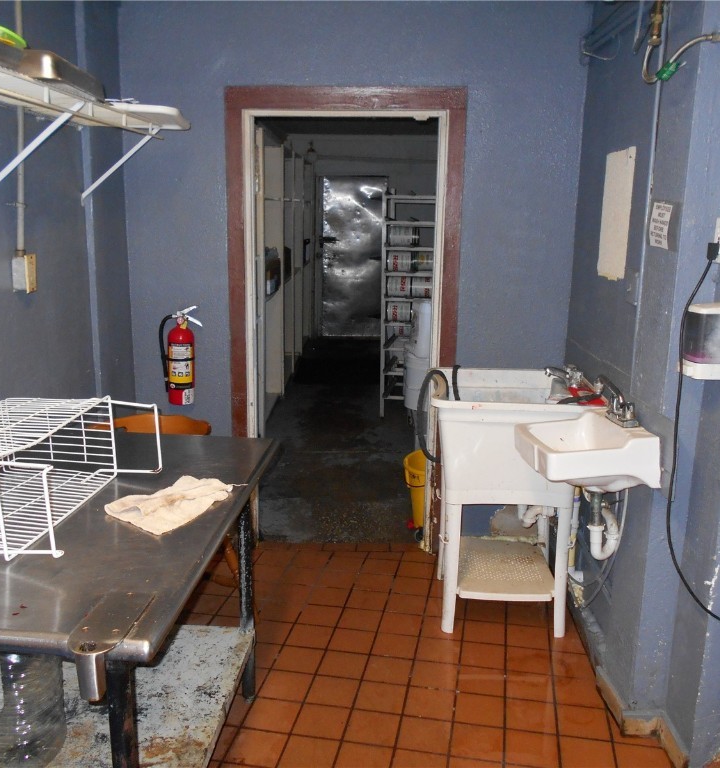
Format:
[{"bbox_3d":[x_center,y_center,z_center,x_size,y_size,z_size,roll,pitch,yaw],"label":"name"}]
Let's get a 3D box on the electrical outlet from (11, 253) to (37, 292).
[{"bbox_3d":[-1.029,-0.337,2.355,0.045,0.112,0.068,1,12,1],"label":"electrical outlet"}]

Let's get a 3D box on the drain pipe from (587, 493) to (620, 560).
[{"bbox_3d":[0.735,0.437,2.311,0.085,0.178,0.085,1,11,3],"label":"drain pipe"}]

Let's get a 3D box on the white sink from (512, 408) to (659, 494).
[{"bbox_3d":[0.655,0.201,2.274,0.313,0.198,0.409,0,11,-2],"label":"white sink"}]

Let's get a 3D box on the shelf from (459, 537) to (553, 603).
[{"bbox_3d":[0.570,0.759,3.161,0.385,0.050,0.506,1,11,3],"label":"shelf"}]

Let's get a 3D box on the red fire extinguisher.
[{"bbox_3d":[-0.806,-0.122,3.465,0.201,0.457,0.140,1,11,3],"label":"red fire extinguisher"}]

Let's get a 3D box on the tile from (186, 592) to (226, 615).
[{"bbox_3d":[-0.622,0.882,3.071,0.150,0.012,0.150,3,12,10],"label":"tile"}]

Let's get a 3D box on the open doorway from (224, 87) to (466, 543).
[{"bbox_3d":[-0.072,-0.244,3.538,1.035,2.103,0.150,1,11,3],"label":"open doorway"}]

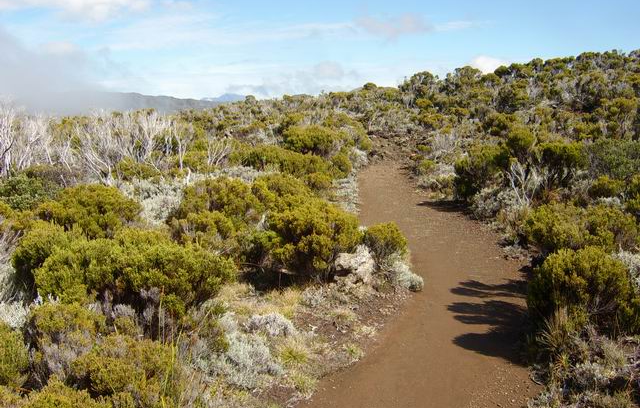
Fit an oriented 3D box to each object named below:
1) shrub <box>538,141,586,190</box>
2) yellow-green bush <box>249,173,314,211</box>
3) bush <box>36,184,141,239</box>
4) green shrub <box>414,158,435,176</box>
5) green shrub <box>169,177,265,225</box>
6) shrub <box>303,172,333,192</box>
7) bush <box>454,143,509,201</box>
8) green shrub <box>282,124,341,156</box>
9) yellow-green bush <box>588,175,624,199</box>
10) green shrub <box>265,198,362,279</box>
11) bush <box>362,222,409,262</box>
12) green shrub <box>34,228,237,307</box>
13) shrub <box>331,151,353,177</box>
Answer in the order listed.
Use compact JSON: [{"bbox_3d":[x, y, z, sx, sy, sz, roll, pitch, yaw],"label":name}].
[{"bbox_3d":[4.358,-0.692,10.300,0.860,0.880,0.800,0,10,0],"label":"shrub"},{"bbox_3d":[-0.567,-0.184,8.441,0.906,0.566,0.824,0,10,0],"label":"yellow-green bush"},{"bbox_3d":[-2.828,0.104,7.000,1.256,0.679,1.081,0,10,0],"label":"bush"},{"bbox_3d":[2.370,-0.828,13.000,0.450,0.410,0.430,0,10,0],"label":"green shrub"},{"bbox_3d":[-1.445,-0.007,8.000,1.280,0.760,1.150,0,10,0],"label":"green shrub"},{"bbox_3d":[-0.048,-0.413,11.000,0.570,0.390,0.520,0,10,0],"label":"shrub"},{"bbox_3d":[3.075,-0.581,10.912,1.029,1.050,0.978,0,10,0],"label":"bush"},{"bbox_3d":[-0.242,-1.792,16.300,1.620,0.930,1.450,0,10,0],"label":"green shrub"},{"bbox_3d":[4.837,-0.295,9.676,0.597,0.412,0.535,0,10,0],"label":"yellow-green bush"},{"bbox_3d":[-0.077,0.355,5.900,0.980,0.800,0.950,0,10,0],"label":"green shrub"},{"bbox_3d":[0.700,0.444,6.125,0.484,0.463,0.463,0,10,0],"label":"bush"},{"bbox_3d":[-1.574,0.567,4.890,1.647,0.679,1.132,0,10,0],"label":"green shrub"},{"bbox_3d":[0.525,-0.977,14.000,0.546,0.638,0.546,0,10,0],"label":"shrub"}]

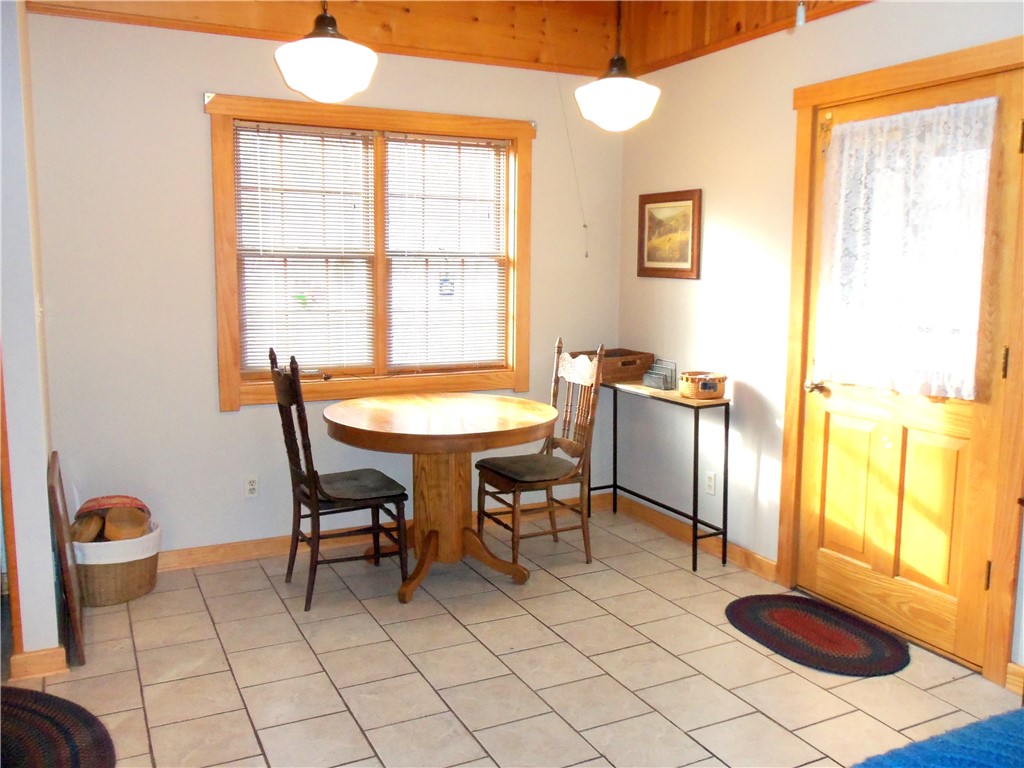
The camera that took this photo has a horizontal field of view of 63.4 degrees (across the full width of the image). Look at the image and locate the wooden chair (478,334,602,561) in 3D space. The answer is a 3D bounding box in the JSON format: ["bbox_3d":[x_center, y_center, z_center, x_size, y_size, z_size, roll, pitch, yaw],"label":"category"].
[{"bbox_3d":[0.130,0.329,4.100,0.508,1.072,0.423,-3,8,-23],"label":"wooden chair"}]

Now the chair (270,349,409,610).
[{"bbox_3d":[-0.756,0.378,3.660,0.522,1.072,0.423,-4,9,-31],"label":"chair"}]

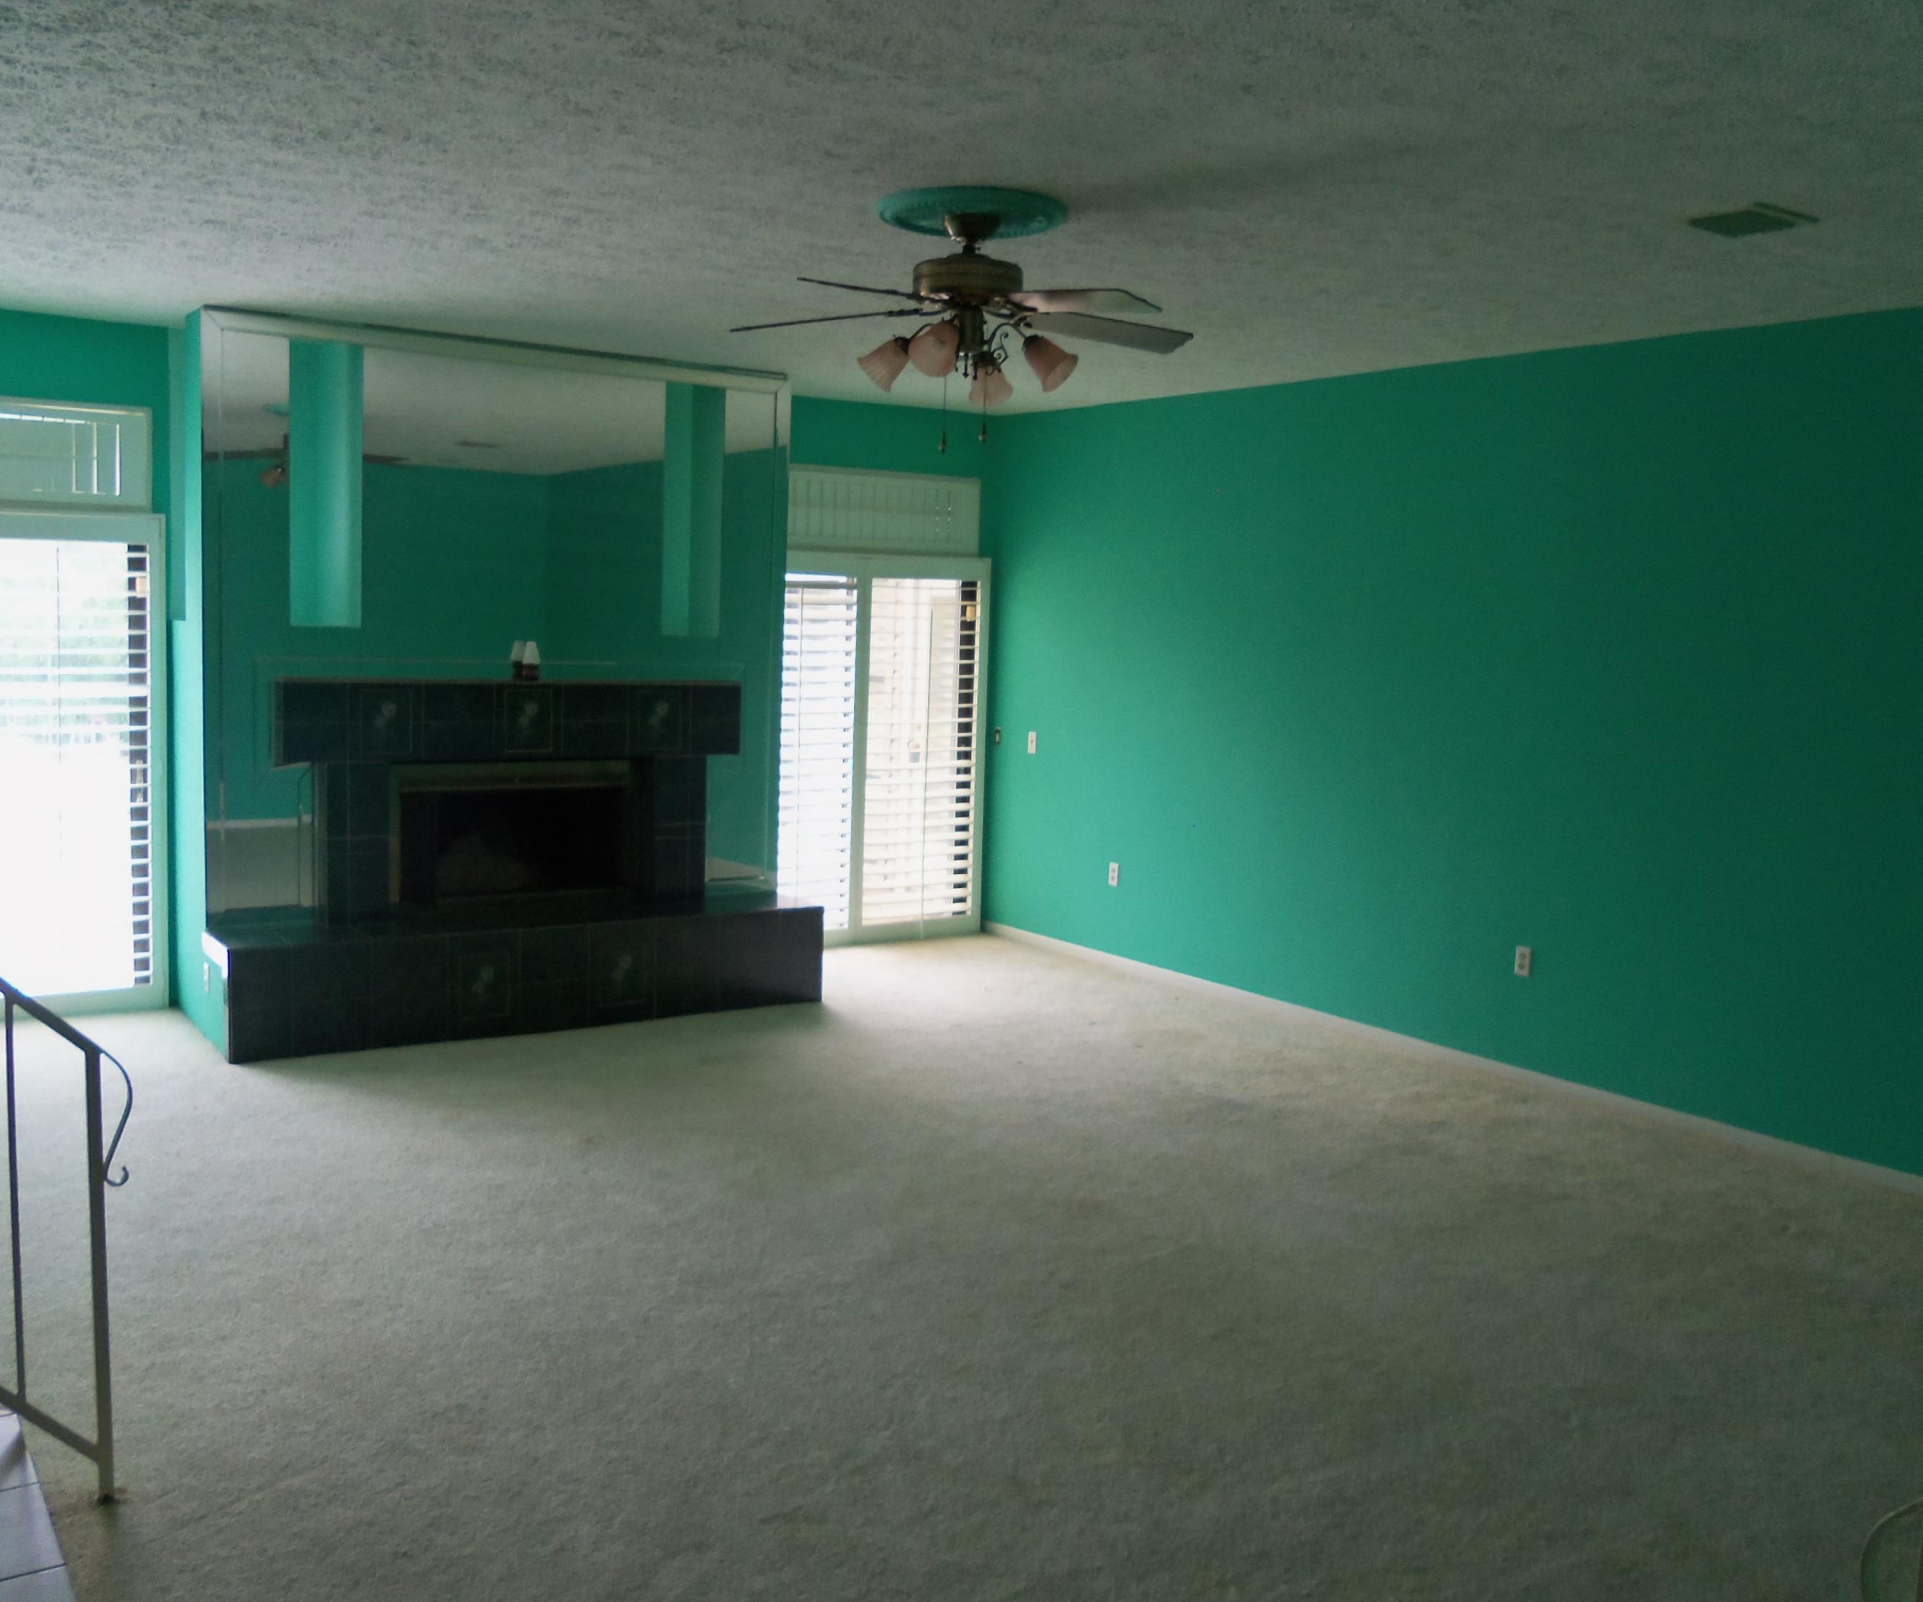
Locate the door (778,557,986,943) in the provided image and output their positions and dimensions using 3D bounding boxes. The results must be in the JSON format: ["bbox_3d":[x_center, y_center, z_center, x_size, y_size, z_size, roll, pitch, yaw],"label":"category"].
[{"bbox_3d":[-0.514,-0.255,8.971,1.530,2.020,0.110,-2,7,-34],"label":"door"}]

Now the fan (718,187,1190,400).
[{"bbox_3d":[0.011,-1.283,4.486,1.280,0.470,1.280,-2,7,-34],"label":"fan"}]

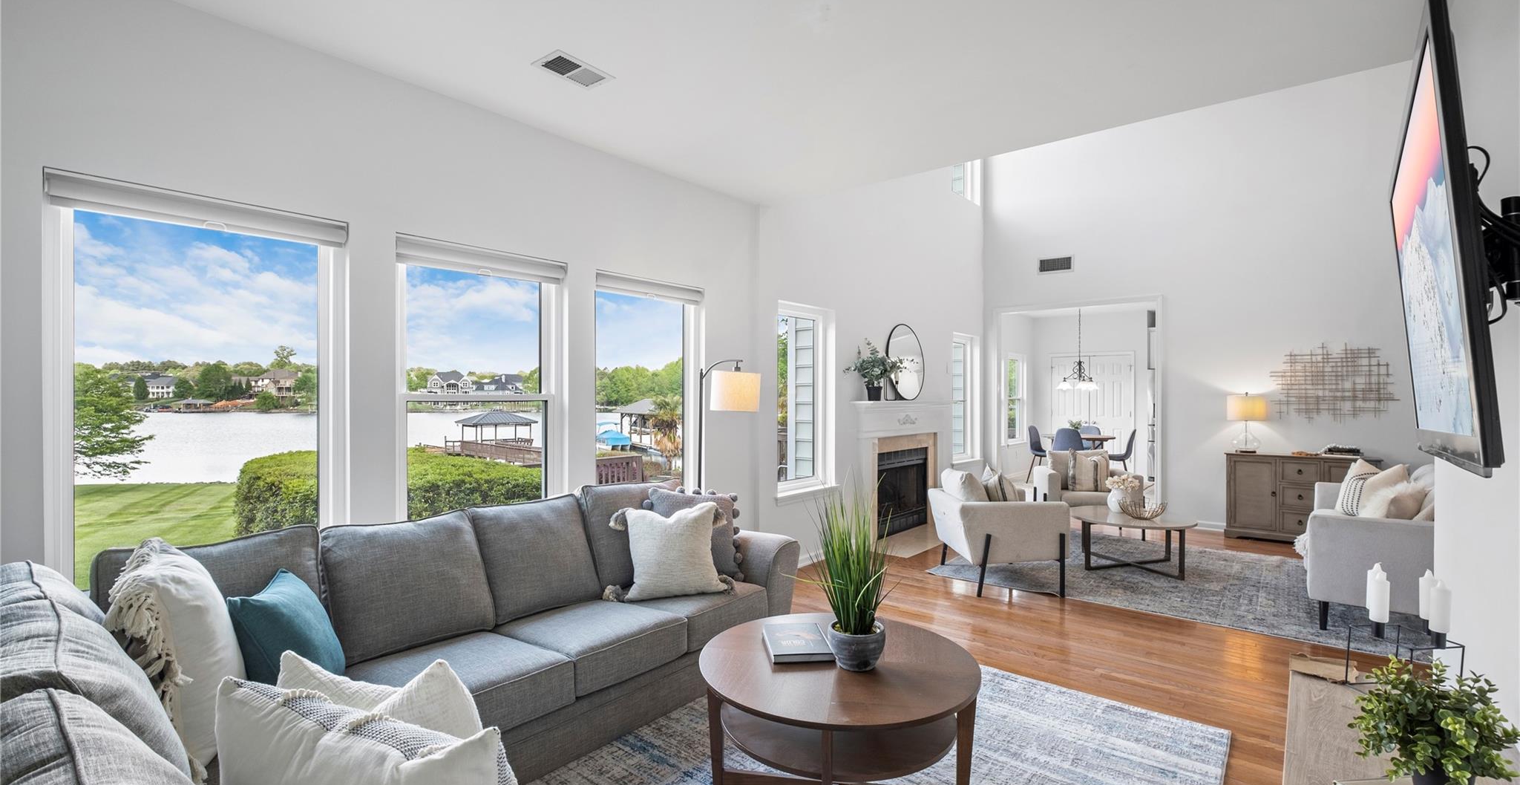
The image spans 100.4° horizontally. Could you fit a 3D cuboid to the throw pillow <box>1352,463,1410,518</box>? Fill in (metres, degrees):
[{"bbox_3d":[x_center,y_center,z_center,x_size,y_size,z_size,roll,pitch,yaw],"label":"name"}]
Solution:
[{"bbox_3d":[3.870,0.710,3.930,0.160,0.440,0.430,22,3,6],"label":"throw pillow"}]

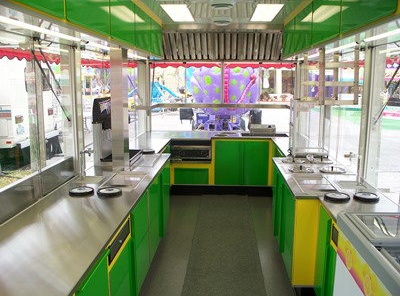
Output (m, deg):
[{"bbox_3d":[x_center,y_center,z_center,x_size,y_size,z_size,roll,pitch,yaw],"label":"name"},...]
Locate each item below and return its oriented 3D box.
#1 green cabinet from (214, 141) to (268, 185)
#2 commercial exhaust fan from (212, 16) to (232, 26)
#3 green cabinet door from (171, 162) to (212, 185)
[{"bbox_3d":[0.645,0.178,6.516,0.830,0.685,0.550,1,10,3],"label":"green cabinet"},{"bbox_3d":[0.279,-1.553,5.157,0.245,0.080,0.245,1,10,3],"label":"commercial exhaust fan"},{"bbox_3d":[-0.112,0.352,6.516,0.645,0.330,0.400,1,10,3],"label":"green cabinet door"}]

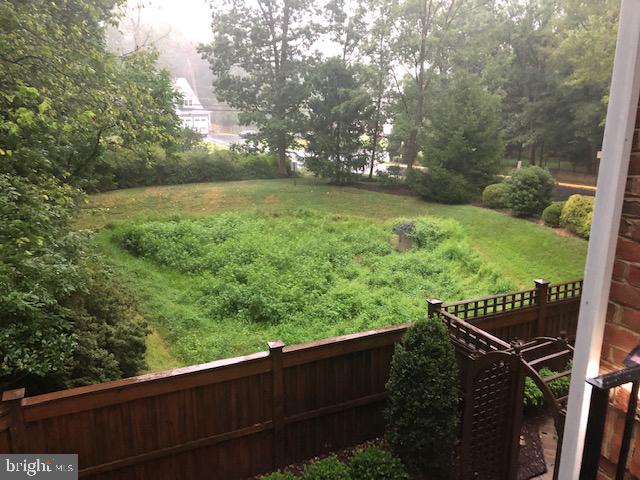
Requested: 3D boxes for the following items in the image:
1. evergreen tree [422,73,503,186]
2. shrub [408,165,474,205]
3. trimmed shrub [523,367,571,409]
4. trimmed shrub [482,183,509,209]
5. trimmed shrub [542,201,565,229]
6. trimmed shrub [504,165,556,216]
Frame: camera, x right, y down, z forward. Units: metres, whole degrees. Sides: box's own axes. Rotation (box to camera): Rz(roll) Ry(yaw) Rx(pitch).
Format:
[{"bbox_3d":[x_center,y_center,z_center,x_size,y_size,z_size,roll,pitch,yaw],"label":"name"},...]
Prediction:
[{"bbox_3d":[7.317,-5.449,26.713,4.359,6.250,4.359,4,14,15],"label":"evergreen tree"},{"bbox_3d":[5.615,-2.570,24.425,3.123,1.732,2.655,3,14,13],"label":"shrub"},{"bbox_3d":[3.426,2.204,7.760,0.850,0.650,0.700,-6,15,-24],"label":"trimmed shrub"},{"bbox_3d":[8.006,-2.016,23.433,1.234,1.146,1.234,5,15,18],"label":"trimmed shrub"},{"bbox_3d":[8.798,-0.953,19.352,0.871,1.030,0.871,7,15,24],"label":"trimmed shrub"},{"bbox_3d":[8.719,-2.025,21.593,1.912,2.045,1.912,6,15,21],"label":"trimmed shrub"}]

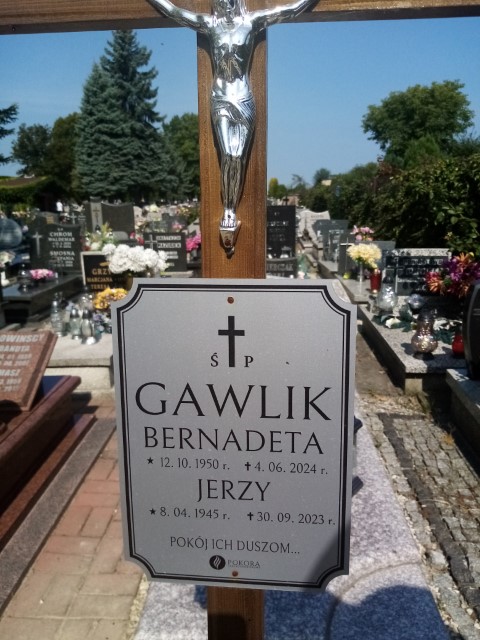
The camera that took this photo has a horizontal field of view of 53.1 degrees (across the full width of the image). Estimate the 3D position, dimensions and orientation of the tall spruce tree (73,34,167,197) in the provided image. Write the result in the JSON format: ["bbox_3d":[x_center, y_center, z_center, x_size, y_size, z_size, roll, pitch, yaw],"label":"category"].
[{"bbox_3d":[-9.178,-15.335,37.302,6.970,12.711,6.970,1,15,3],"label":"tall spruce tree"}]

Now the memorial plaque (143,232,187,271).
[{"bbox_3d":[-1.049,-0.963,6.834,0.621,0.563,0.100,1,15,3],"label":"memorial plaque"}]

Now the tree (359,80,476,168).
[{"bbox_3d":[10.395,-10.056,28.364,6.522,7.445,6.522,1,15,3],"label":"tree"}]

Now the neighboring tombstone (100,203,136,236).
[{"bbox_3d":[-2.603,-2.121,10.300,0.720,0.760,0.140,1,14,3],"label":"neighboring tombstone"}]

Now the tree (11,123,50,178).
[{"bbox_3d":[-21.221,-16.040,49.536,4.500,8.044,4.500,1,15,3],"label":"tree"}]

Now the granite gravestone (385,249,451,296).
[{"bbox_3d":[1.890,-0.510,5.154,0.710,0.524,0.120,1,15,3],"label":"granite gravestone"}]

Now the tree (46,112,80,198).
[{"bbox_3d":[-16.524,-15.090,45.650,4.356,8.221,4.356,1,15,3],"label":"tree"}]

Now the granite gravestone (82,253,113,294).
[{"bbox_3d":[-1.389,-0.488,5.097,0.546,0.488,0.100,1,15,3],"label":"granite gravestone"}]

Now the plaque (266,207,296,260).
[{"bbox_3d":[0.538,-1.250,6.870,0.517,0.755,0.120,1,15,3],"label":"plaque"}]

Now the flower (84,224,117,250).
[{"bbox_3d":[-1.782,-1.039,6.140,0.409,0.405,0.340,1,15,3],"label":"flower"}]

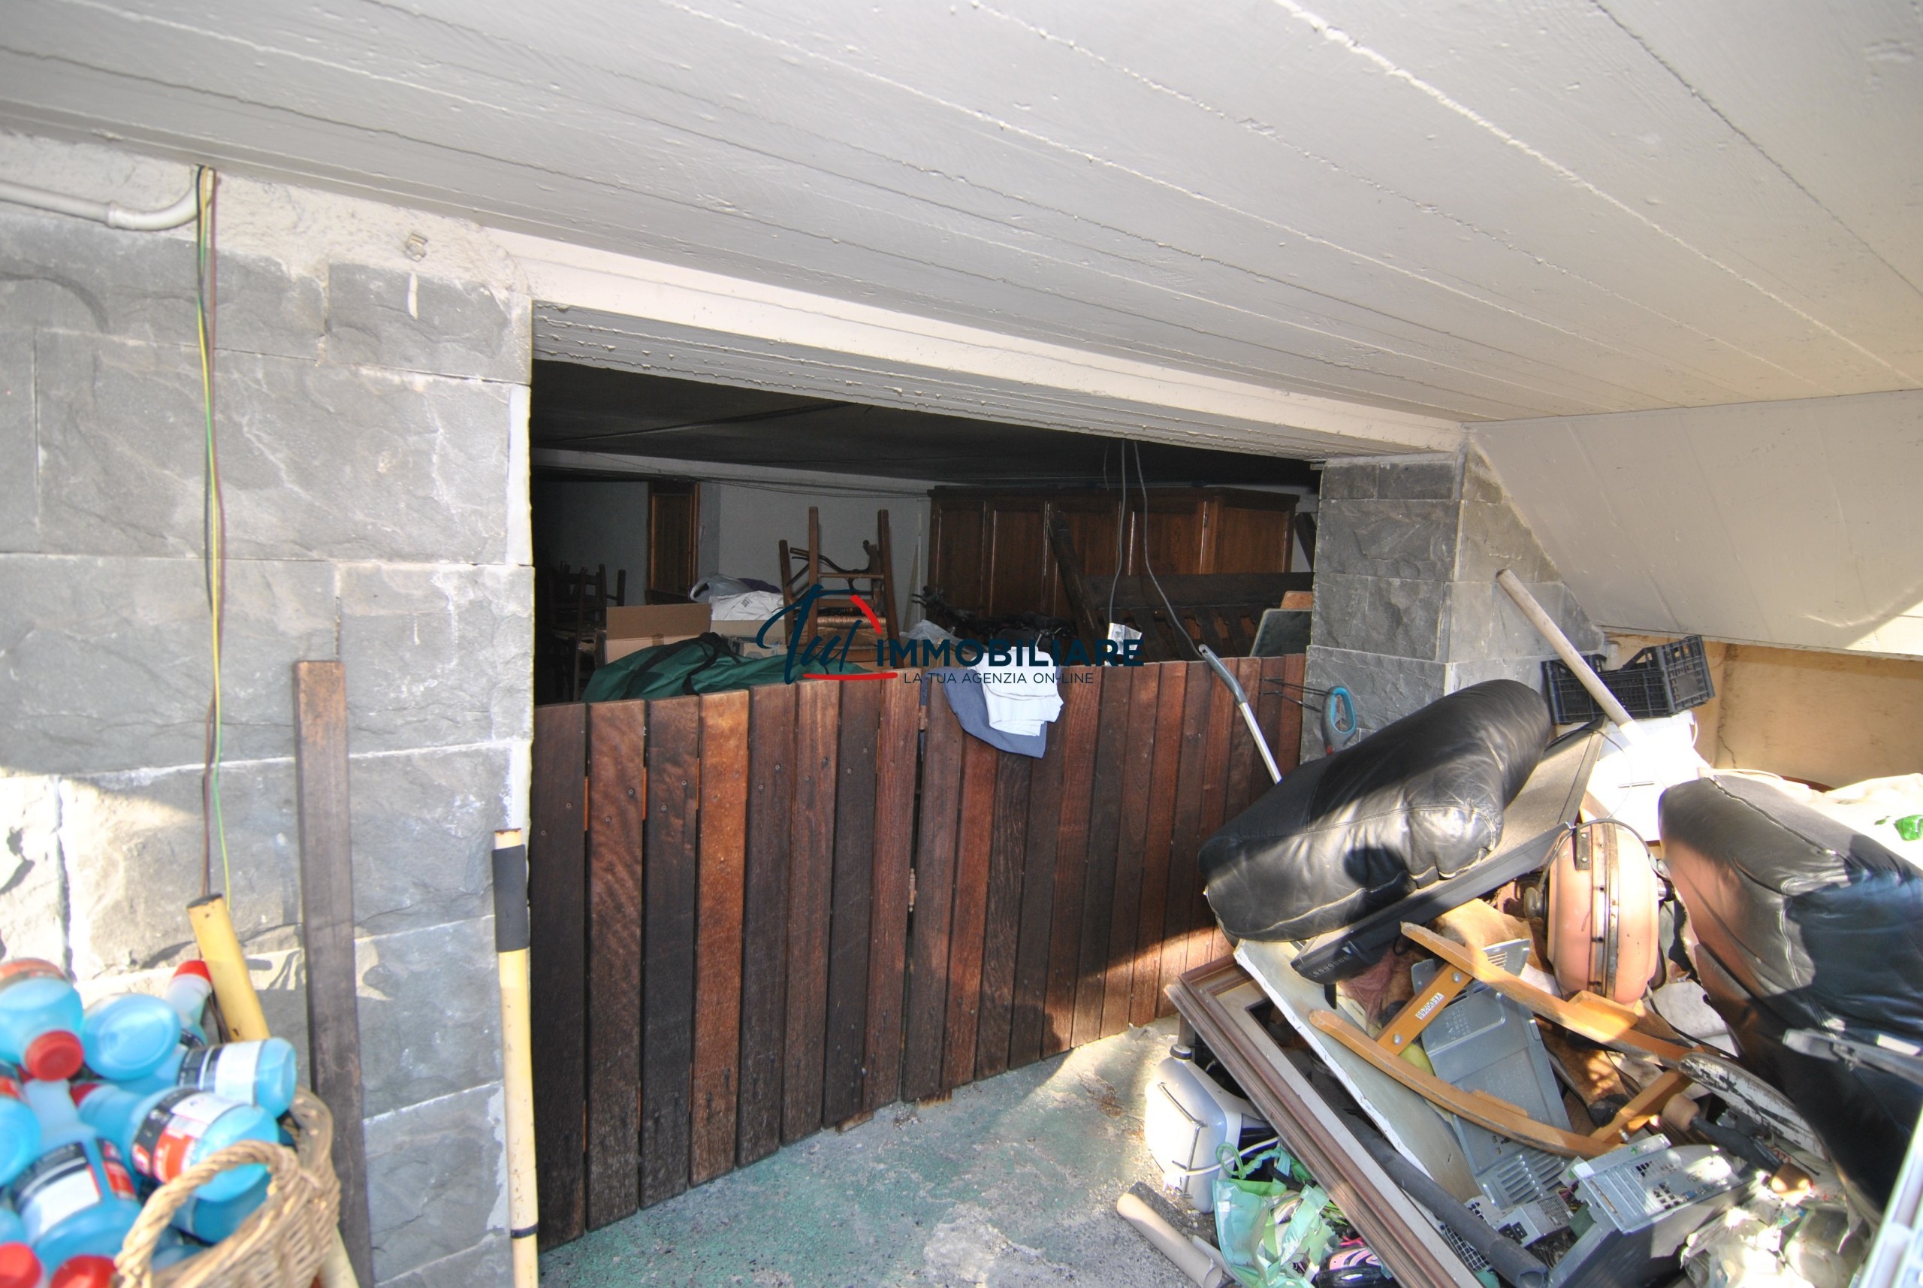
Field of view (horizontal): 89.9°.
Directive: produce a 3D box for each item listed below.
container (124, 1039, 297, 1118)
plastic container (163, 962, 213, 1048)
[{"bbox_3d":[-0.914,0.522,1.129,0.210,0.085,0.085,-2,0,-14],"label":"container"},{"bbox_3d":[-1.003,0.510,1.215,0.085,0.085,0.210,-12,51,0],"label":"plastic container"}]

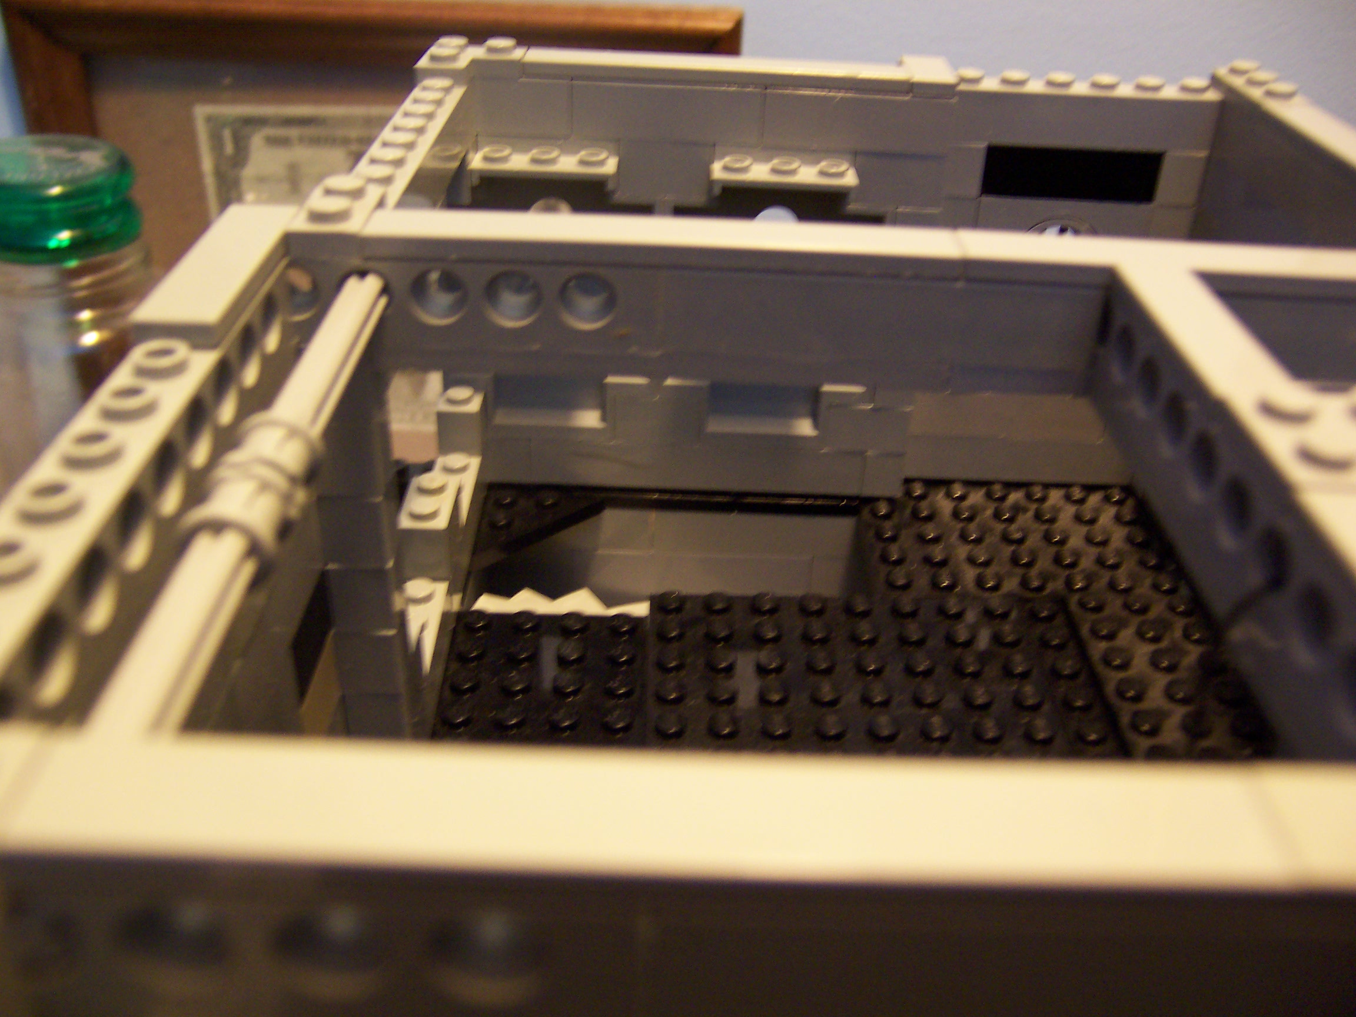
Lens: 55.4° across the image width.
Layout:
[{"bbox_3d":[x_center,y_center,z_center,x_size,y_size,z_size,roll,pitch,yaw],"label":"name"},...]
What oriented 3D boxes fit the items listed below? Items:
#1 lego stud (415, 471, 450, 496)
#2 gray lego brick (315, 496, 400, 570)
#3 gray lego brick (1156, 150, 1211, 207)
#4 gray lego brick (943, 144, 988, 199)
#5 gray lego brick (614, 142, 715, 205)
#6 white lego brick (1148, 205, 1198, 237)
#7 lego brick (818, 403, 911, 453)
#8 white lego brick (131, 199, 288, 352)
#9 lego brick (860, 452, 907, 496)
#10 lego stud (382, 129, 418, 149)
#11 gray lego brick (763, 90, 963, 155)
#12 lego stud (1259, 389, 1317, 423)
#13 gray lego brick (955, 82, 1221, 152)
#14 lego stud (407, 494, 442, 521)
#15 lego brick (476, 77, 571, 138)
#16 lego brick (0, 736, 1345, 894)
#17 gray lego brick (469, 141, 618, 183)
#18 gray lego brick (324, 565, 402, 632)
[{"bbox_3d":[-0.040,-0.004,0.210,0.005,0.002,0.005,1,31,-1],"label":"lego stud"},{"bbox_3d":[-0.039,0.001,0.160,0.008,0.010,0.008,1,31,0],"label":"gray lego brick"},{"bbox_3d":[0.088,-0.059,0.229,0.008,0.010,0.008,2,31,-1],"label":"gray lego brick"},{"bbox_3d":[0.052,-0.063,0.238,0.008,0.010,0.008,2,31,-1],"label":"gray lego brick"},{"bbox_3d":[-0.002,-0.060,0.225,0.016,0.010,0.008,1,31,-1],"label":"gray lego brick"},{"bbox_3d":[0.089,-0.052,0.238,0.008,0.010,0.008,1,31,-1],"label":"white lego brick"},{"bbox_3d":[0.036,-0.017,0.251,0.016,0.010,0.008,1,31,-1],"label":"lego brick"},{"bbox_3d":[-0.046,-0.024,0.131,0.008,0.003,0.032,1,31,-1],"label":"white lego brick"},{"bbox_3d":[0.039,-0.008,0.251,0.008,0.010,0.008,2,31,-1],"label":"lego brick"},{"bbox_3d":[-0.038,-0.049,0.175,0.005,0.002,0.005,1,31,-1],"label":"lego stud"},{"bbox_3d":[0.030,-0.067,0.219,0.032,0.010,0.008,2,31,-1],"label":"gray lego brick"},{"bbox_3d":[0.049,-0.008,0.105,0.005,0.002,0.005,2,31,-1],"label":"lego stud"},{"bbox_3d":[0.072,-0.071,0.233,0.048,0.010,0.008,2,31,-1],"label":"gray lego brick"},{"bbox_3d":[-0.040,0.000,0.205,0.005,0.002,0.005,2,31,-1],"label":"lego stud"},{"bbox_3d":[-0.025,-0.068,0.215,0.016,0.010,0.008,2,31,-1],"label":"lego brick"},{"bbox_3d":[-0.002,0.016,0.065,0.064,0.003,0.008,2,31,-1],"label":"lego brick"},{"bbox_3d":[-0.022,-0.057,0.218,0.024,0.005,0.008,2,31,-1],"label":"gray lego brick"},{"bbox_3d":[-0.039,0.010,0.163,0.008,0.010,0.008,2,31,-1],"label":"gray lego brick"}]

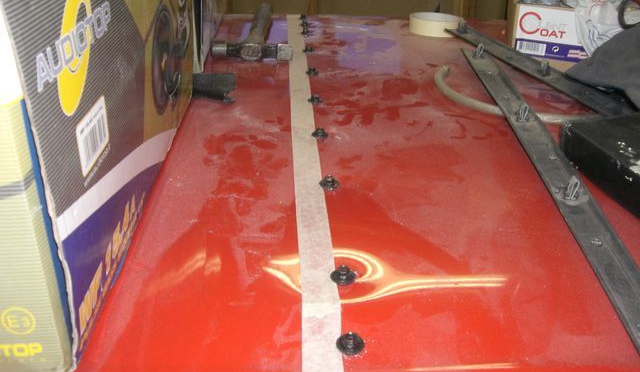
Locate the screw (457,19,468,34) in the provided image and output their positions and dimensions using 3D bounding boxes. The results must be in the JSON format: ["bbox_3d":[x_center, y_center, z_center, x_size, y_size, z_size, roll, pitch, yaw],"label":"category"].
[{"bbox_3d":[0.223,-0.250,1.100,0.018,0.022,0.015,3,23,0],"label":"screw"}]

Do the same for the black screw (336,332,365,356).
[{"bbox_3d":[0.019,0.097,0.440,0.018,0.010,0.018,2,33,0],"label":"black screw"}]

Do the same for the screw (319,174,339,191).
[{"bbox_3d":[0.009,-0.004,0.633,0.018,0.010,0.018,2,27,0],"label":"screw"}]

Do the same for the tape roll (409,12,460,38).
[{"bbox_3d":[0.192,-0.267,1.163,0.083,0.025,0.083,4,23,0],"label":"tape roll"}]

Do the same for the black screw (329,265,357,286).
[{"bbox_3d":[0.017,0.061,0.492,0.018,0.010,0.018,2,31,0],"label":"black screw"}]

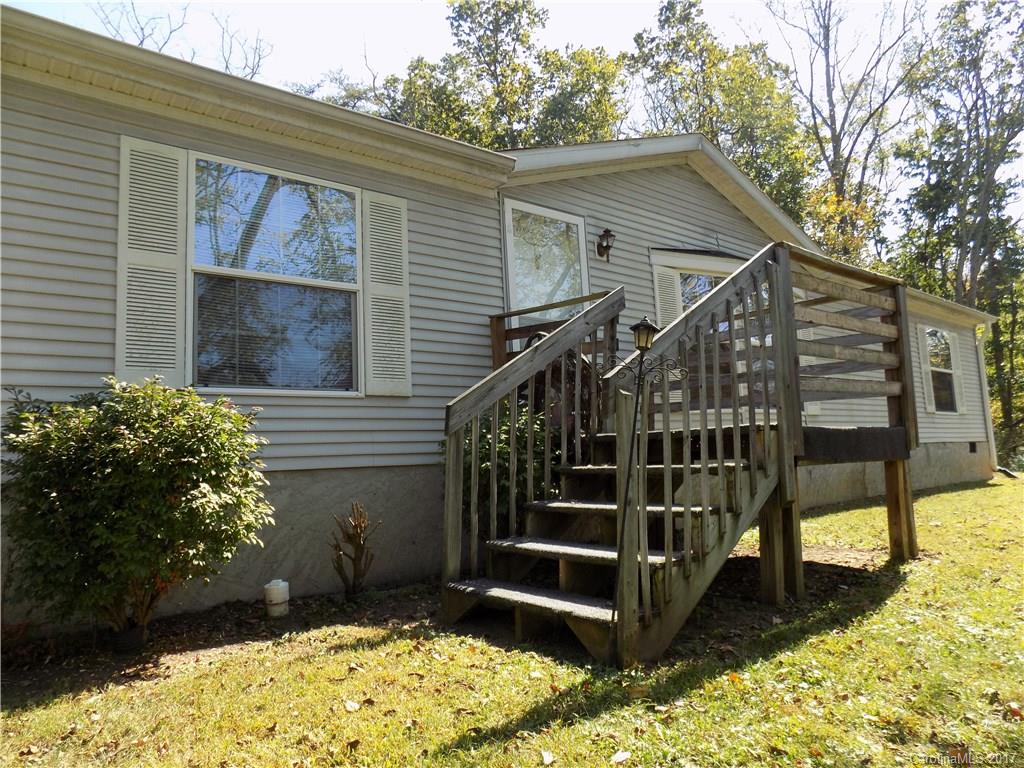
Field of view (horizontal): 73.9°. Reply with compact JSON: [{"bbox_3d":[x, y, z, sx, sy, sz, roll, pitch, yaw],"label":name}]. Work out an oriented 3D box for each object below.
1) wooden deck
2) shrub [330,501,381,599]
[{"bbox_3d":[0.720,0.310,4.588,2.916,1.956,2.540,3,-7,-37],"label":"wooden deck"},{"bbox_3d":[-1.035,1.084,4.466,0.325,0.633,0.295,3,-7,-37],"label":"shrub"}]

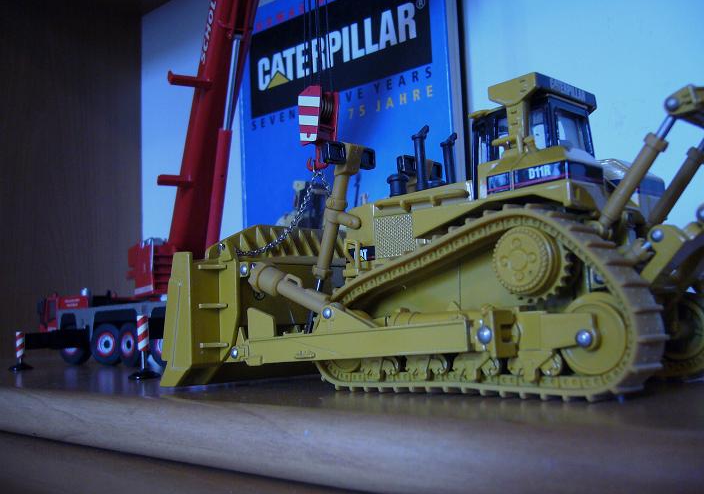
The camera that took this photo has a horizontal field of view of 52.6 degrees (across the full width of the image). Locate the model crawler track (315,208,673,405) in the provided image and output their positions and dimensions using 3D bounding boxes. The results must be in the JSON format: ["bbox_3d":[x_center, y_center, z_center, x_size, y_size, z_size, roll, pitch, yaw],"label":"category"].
[{"bbox_3d":[0.033,0.018,0.219,0.121,0.054,0.017,-8,-8,43],"label":"model crawler track"}]

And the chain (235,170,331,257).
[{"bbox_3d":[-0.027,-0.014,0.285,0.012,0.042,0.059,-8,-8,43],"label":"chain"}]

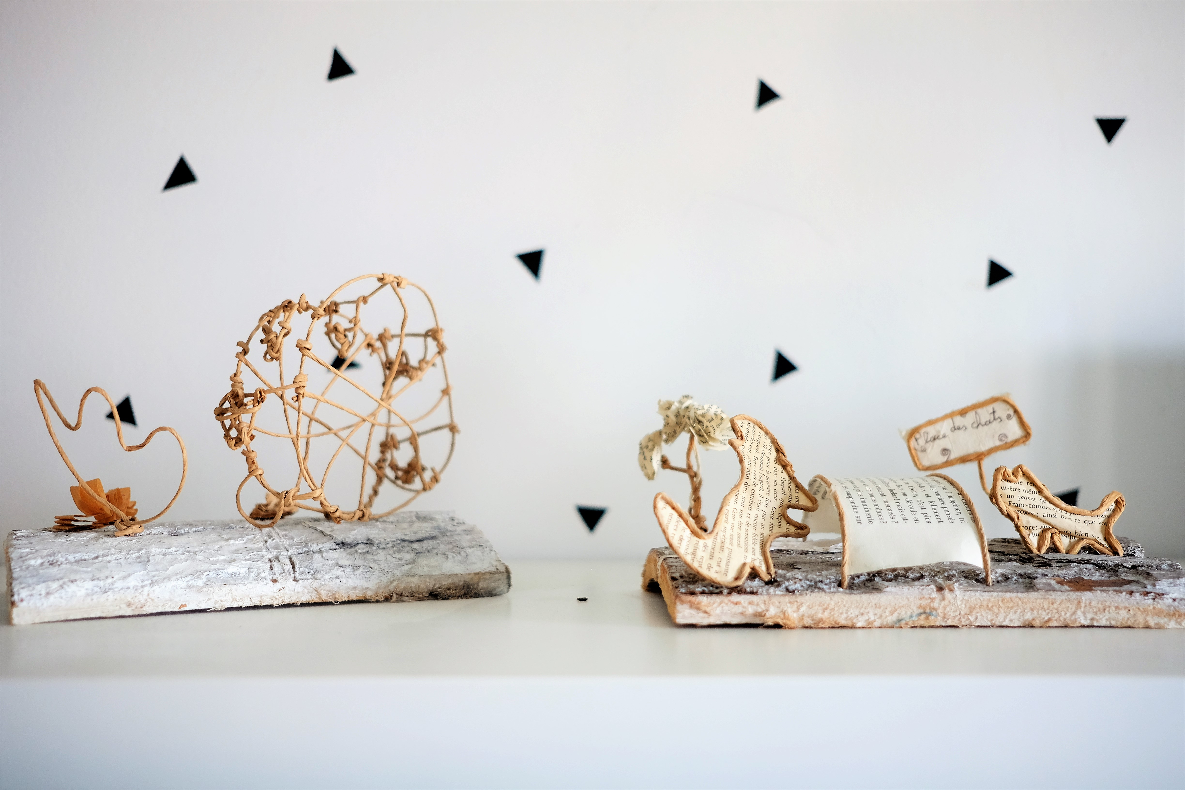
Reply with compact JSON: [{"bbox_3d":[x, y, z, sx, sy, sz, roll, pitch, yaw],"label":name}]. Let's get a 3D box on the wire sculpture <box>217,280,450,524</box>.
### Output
[{"bbox_3d":[-0.149,0.003,0.670,0.134,0.140,0.120,0,2,0],"label":"wire sculpture"}]

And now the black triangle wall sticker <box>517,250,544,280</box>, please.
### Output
[{"bbox_3d":[-0.041,-0.087,0.767,0.018,0.020,0.002,0,2,0],"label":"black triangle wall sticker"}]

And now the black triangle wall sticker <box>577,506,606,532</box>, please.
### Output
[{"bbox_3d":[-0.001,0.083,0.772,0.020,0.018,0.002,0,2,0],"label":"black triangle wall sticker"}]

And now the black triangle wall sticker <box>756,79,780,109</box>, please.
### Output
[{"bbox_3d":[0.116,-0.199,0.763,0.017,0.021,0.002,0,2,0],"label":"black triangle wall sticker"}]

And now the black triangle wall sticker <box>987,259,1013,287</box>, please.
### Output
[{"bbox_3d":[0.271,-0.081,0.767,0.017,0.019,0.002,0,2,0],"label":"black triangle wall sticker"}]

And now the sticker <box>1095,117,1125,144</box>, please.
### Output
[{"bbox_3d":[0.343,-0.175,0.764,0.020,0.018,0.002,0,2,0],"label":"sticker"}]

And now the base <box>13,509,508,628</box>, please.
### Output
[{"bbox_3d":[-0.185,0.096,0.660,0.260,0.036,0.088,-1,2,-17],"label":"base"}]

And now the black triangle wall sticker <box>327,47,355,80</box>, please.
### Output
[{"bbox_3d":[-0.166,-0.219,0.762,0.018,0.022,0.002,0,2,0],"label":"black triangle wall sticker"}]

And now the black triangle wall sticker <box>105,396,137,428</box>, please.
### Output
[{"bbox_3d":[-0.315,0.011,0.770,0.022,0.021,0.002,0,2,0],"label":"black triangle wall sticker"}]

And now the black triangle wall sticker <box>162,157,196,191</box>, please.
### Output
[{"bbox_3d":[-0.274,-0.147,0.765,0.023,0.023,0.002,0,2,0],"label":"black triangle wall sticker"}]

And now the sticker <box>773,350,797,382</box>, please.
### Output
[{"bbox_3d":[0.128,-0.019,0.769,0.017,0.022,0.002,0,2,0],"label":"sticker"}]

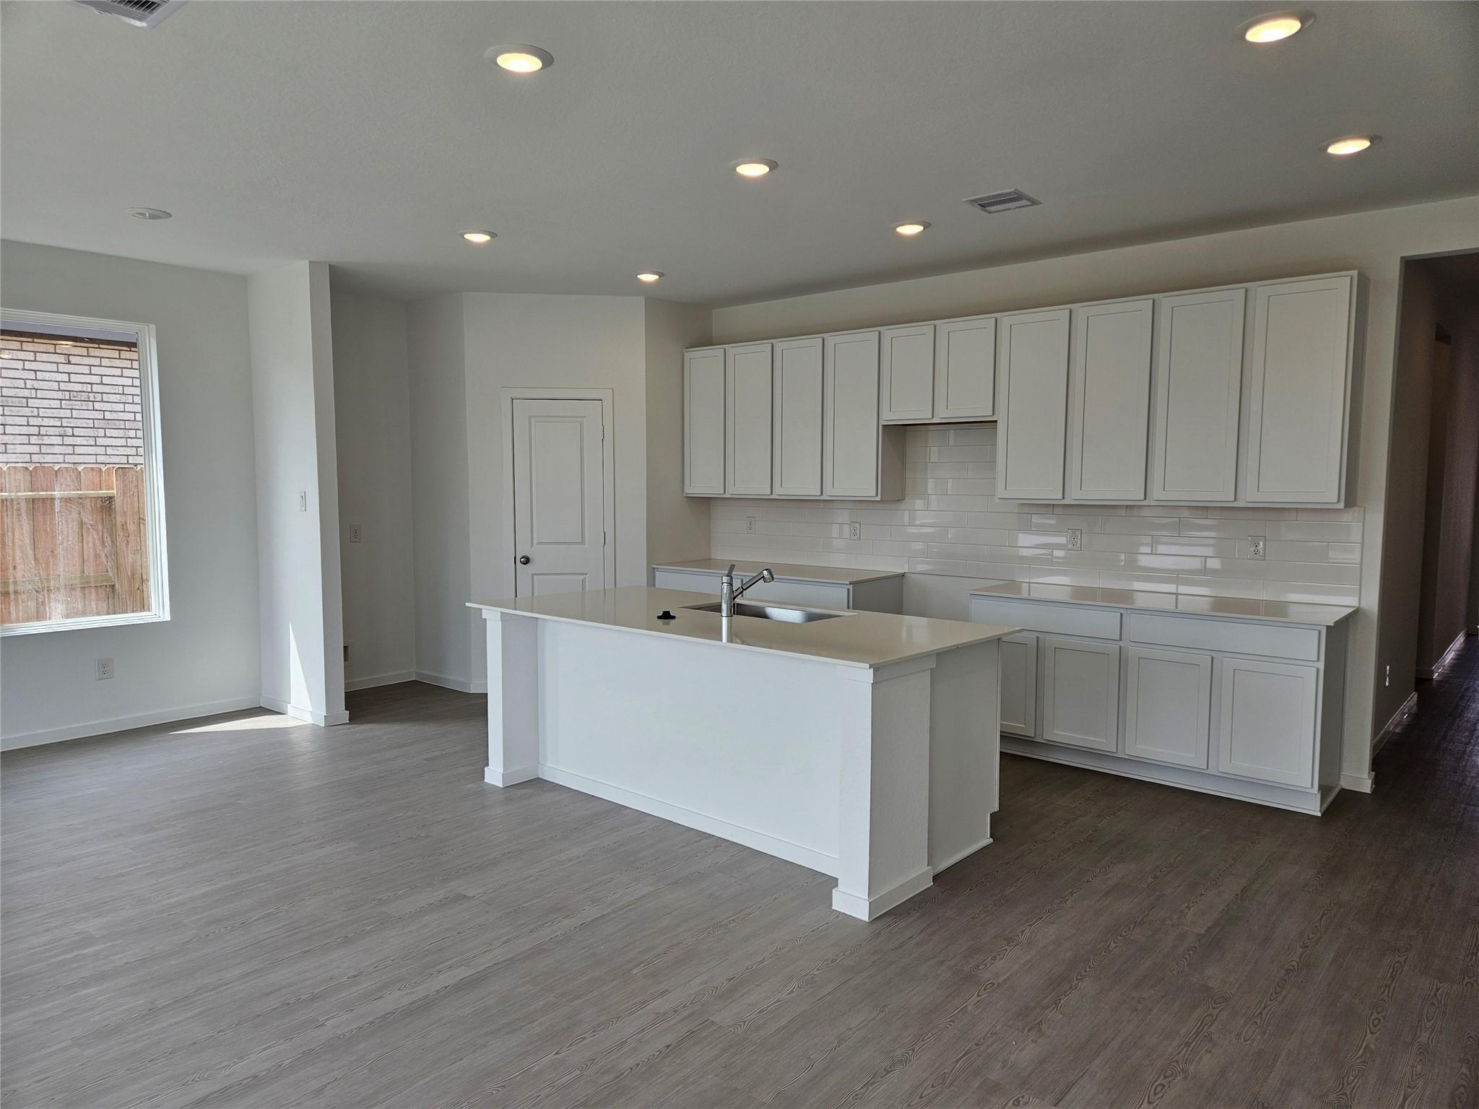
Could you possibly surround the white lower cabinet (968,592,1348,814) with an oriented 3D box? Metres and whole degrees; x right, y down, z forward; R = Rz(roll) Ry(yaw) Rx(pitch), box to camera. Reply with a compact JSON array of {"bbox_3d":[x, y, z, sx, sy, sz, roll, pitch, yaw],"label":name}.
[{"bbox_3d":[2.124,0.684,5.135,1.726,0.863,0.608,4,6,41],"label":"white lower cabinet"}]

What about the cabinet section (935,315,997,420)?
[{"bbox_3d":[1.406,-1.074,5.753,0.376,0.583,0.316,4,6,41],"label":"cabinet section"}]

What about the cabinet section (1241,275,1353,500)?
[{"bbox_3d":[2.679,-0.756,4.661,0.433,1.043,0.316,4,6,41],"label":"cabinet section"}]

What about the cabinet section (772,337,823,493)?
[{"bbox_3d":[0.498,-0.908,6.561,0.418,1.043,0.316,4,6,41],"label":"cabinet section"}]

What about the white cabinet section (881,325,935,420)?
[{"bbox_3d":[1.117,-1.095,6.004,0.390,0.583,0.316,4,6,41],"label":"white cabinet section"}]

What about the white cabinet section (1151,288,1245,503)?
[{"bbox_3d":[2.355,-0.778,4.944,0.427,1.043,0.316,4,6,41],"label":"white cabinet section"}]

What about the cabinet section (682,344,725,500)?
[{"bbox_3d":[-0.145,-0.954,7.121,0.430,1.043,0.316,4,6,41],"label":"cabinet section"}]

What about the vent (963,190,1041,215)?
[{"bbox_3d":[1.196,-1.592,4.471,0.261,0.021,0.268,4,6,41],"label":"vent"}]

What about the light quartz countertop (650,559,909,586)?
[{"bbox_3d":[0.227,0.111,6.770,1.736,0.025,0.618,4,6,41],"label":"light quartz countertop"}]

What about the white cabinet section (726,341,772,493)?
[{"bbox_3d":[0.179,-0.931,6.839,0.430,1.043,0.316,4,6,41],"label":"white cabinet section"}]

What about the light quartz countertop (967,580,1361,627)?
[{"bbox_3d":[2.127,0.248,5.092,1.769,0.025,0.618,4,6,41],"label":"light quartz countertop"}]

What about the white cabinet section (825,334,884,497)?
[{"bbox_3d":[0.813,-0.886,6.287,0.418,1.043,0.316,4,6,41],"label":"white cabinet section"}]

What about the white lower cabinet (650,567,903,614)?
[{"bbox_3d":[0.218,0.547,6.817,1.707,0.863,0.608,4,6,41],"label":"white lower cabinet"}]

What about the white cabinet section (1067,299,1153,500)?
[{"bbox_3d":[2.033,-0.801,5.224,0.427,1.043,0.316,4,6,41],"label":"white cabinet section"}]

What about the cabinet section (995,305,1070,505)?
[{"bbox_3d":[1.710,-0.824,5.506,0.432,1.043,0.316,4,6,41],"label":"cabinet section"}]

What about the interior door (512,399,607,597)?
[{"bbox_3d":[-1.263,-0.060,6.918,0.601,2.029,0.040,0,5,-6],"label":"interior door"}]

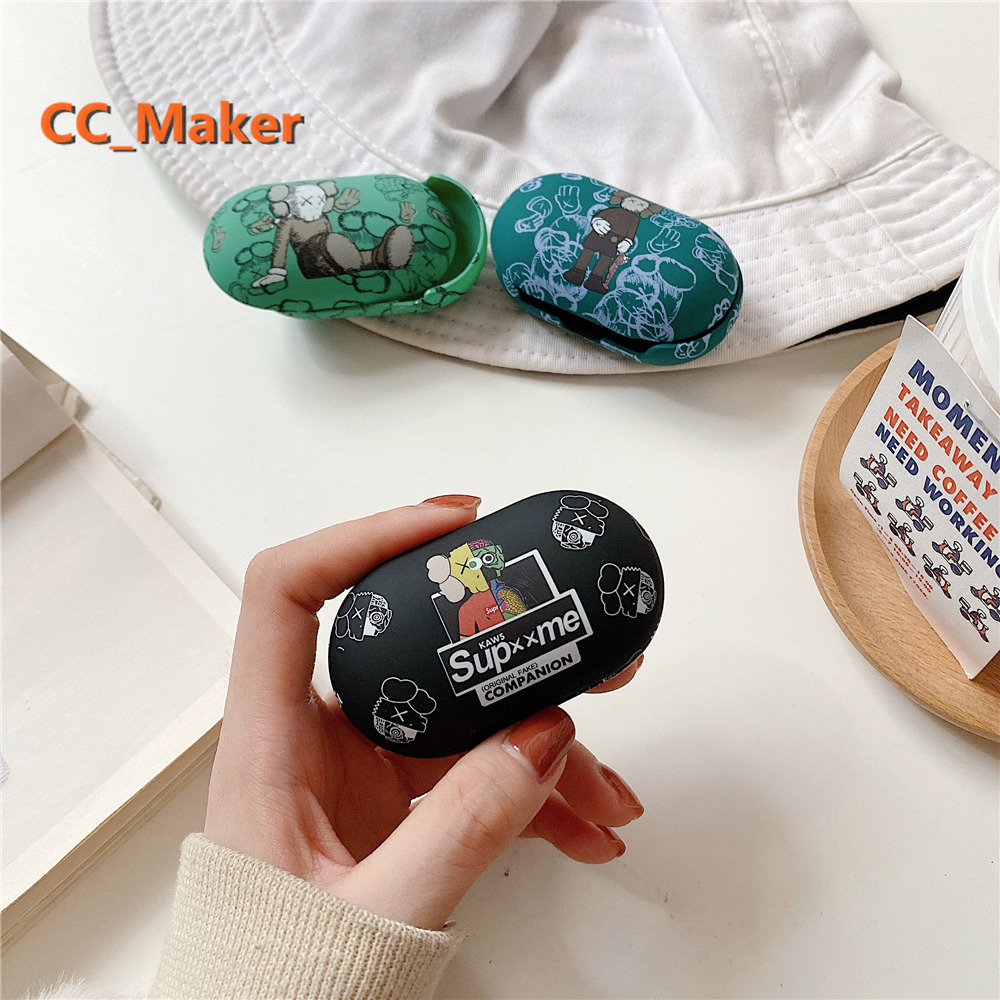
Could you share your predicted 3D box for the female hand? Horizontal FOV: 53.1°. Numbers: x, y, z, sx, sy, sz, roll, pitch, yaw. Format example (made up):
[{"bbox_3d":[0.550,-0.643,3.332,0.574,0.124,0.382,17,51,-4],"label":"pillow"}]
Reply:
[{"bbox_3d":[-0.015,0.052,0.231,0.104,0.098,0.095,0,66,0],"label":"female hand"}]

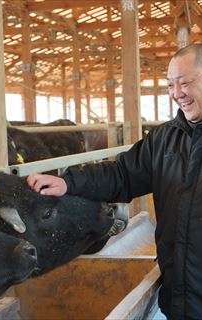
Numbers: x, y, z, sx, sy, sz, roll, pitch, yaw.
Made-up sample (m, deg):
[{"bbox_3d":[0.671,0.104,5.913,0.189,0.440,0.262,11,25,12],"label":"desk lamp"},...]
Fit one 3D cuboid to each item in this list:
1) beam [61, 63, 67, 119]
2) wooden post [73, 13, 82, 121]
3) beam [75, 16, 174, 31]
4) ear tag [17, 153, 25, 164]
[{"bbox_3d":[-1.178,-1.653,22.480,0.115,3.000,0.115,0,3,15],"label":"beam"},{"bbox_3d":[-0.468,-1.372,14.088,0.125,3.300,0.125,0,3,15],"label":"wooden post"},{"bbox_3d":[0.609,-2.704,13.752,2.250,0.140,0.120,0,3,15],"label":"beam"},{"bbox_3d":[-0.453,-0.009,3.950,0.055,0.075,0.012,-34,7,-27],"label":"ear tag"}]

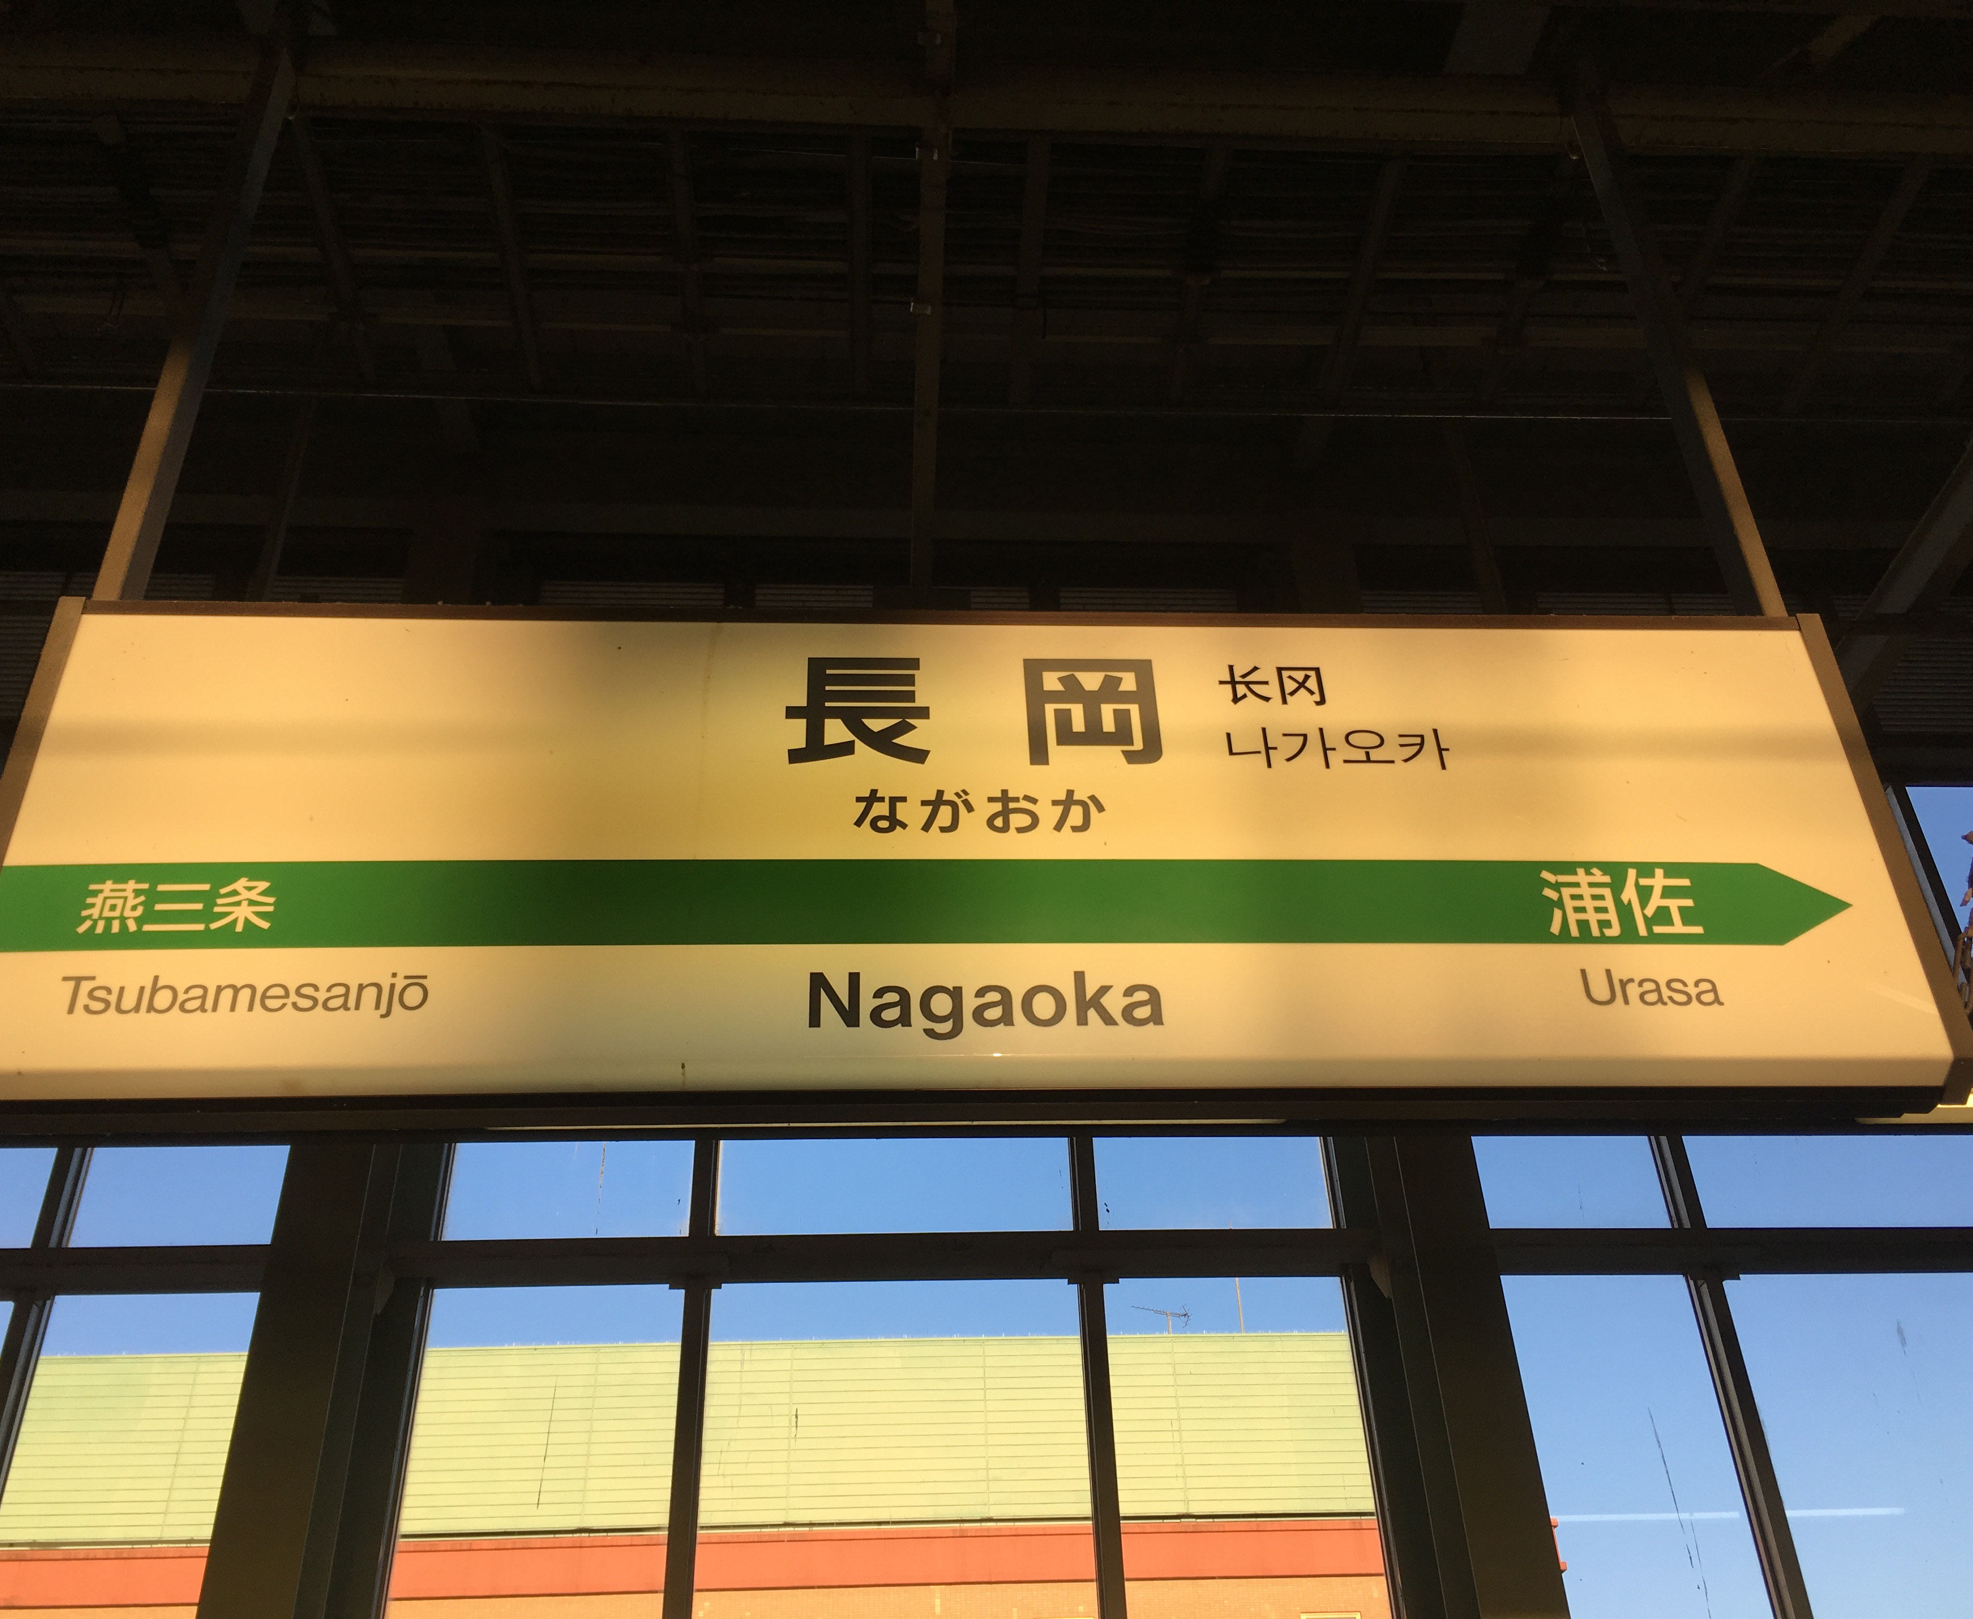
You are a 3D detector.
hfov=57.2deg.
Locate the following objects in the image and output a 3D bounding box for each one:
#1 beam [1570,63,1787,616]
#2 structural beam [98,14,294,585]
[{"bbox_3d":[1.258,-0.894,3.356,0.042,1.549,0.072,0,-33,-4],"label":"beam"},{"bbox_3d":[-1.372,-0.903,3.193,0.042,1.549,0.072,0,-33,-4],"label":"structural beam"}]

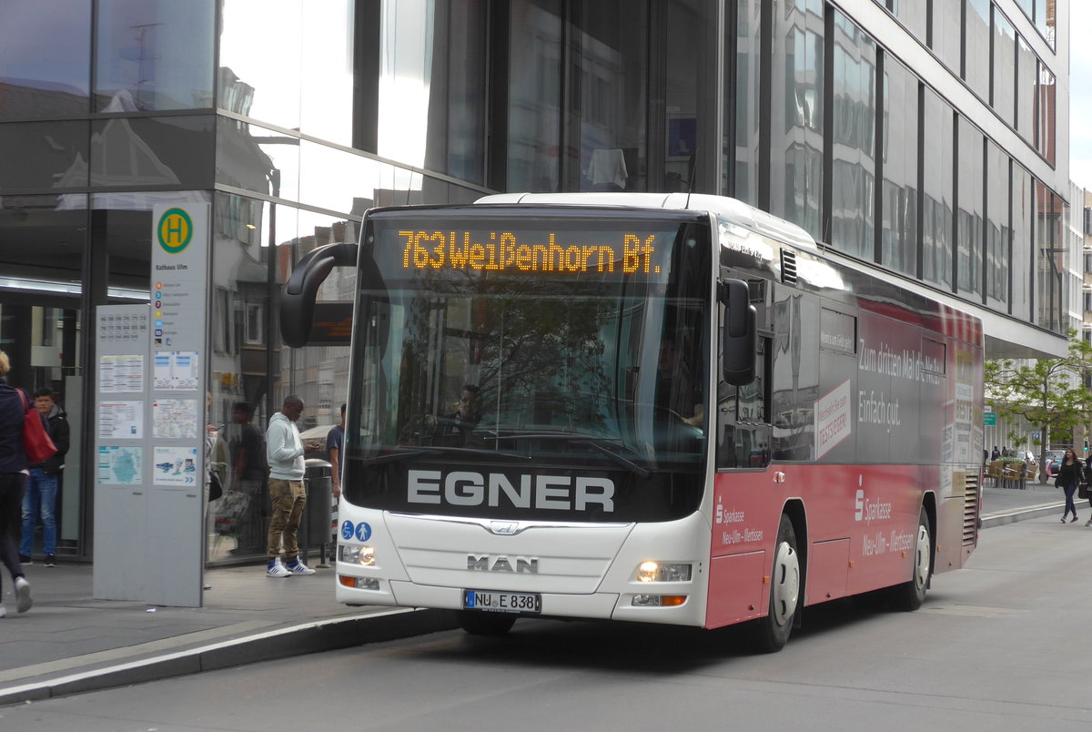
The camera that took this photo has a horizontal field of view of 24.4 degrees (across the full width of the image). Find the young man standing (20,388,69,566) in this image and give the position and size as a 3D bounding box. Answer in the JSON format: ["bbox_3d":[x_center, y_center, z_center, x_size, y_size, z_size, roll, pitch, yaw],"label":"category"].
[{"bbox_3d":[-5.095,1.126,25.600,0.520,1.790,0.350,0,-2,6],"label":"young man standing"}]

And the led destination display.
[{"bbox_3d":[-0.117,-0.746,16.618,1.820,0.265,0.080,2,-2,18],"label":"led destination display"}]

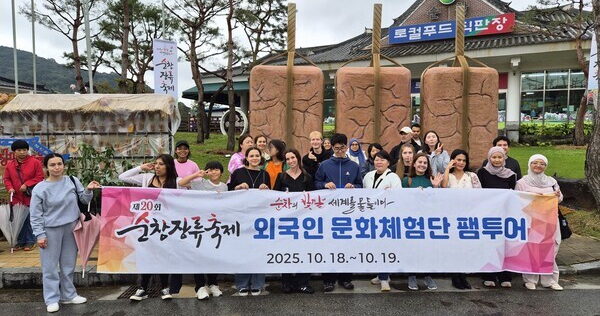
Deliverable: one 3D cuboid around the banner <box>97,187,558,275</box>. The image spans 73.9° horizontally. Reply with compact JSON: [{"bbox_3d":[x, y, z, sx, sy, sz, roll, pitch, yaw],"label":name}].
[{"bbox_3d":[0.373,0.824,4.441,5.020,0.943,0.200,0,4,-3],"label":"banner"}]

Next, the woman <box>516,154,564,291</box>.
[{"bbox_3d":[2.733,0.734,4.530,0.520,1.550,0.400,0,3,14],"label":"woman"}]

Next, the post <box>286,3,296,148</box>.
[{"bbox_3d":[-0.194,-1.680,9.112,0.230,3.622,0.200,0,4,-3],"label":"post"}]

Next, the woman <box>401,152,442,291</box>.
[{"bbox_3d":[1.380,0.716,4.530,0.480,1.570,0.400,0,3,12],"label":"woman"}]

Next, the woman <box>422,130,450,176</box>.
[{"bbox_3d":[1.986,0.412,5.800,0.480,1.620,0.360,0,3,14],"label":"woman"}]

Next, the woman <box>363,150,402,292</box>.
[{"bbox_3d":[0.941,0.703,4.550,0.470,1.600,0.380,1,3,18],"label":"woman"}]

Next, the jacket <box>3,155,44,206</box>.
[{"bbox_3d":[-3.905,0.316,5.631,0.540,0.689,0.320,-1,4,-12],"label":"jacket"}]

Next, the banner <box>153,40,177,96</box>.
[{"bbox_3d":[-3.529,-2.182,10.500,0.640,1.850,0.060,-2,4,-30],"label":"banner"}]

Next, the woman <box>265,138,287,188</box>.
[{"bbox_3d":[-0.348,0.538,5.445,0.440,1.580,0.330,1,4,20],"label":"woman"}]

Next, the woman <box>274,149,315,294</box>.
[{"bbox_3d":[-0.063,0.713,4.550,0.470,1.620,0.380,0,3,-2],"label":"woman"}]

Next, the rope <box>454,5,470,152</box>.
[{"bbox_3d":[3.953,-1.771,9.700,0.380,3.900,0.450,0,3,6],"label":"rope"}]

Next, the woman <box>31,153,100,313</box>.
[{"bbox_3d":[-2.432,0.748,4.100,0.700,1.600,0.420,-2,3,-27],"label":"woman"}]

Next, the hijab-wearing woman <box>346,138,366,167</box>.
[{"bbox_3d":[0.913,0.463,6.442,0.450,1.570,0.320,0,4,3],"label":"hijab-wearing woman"}]

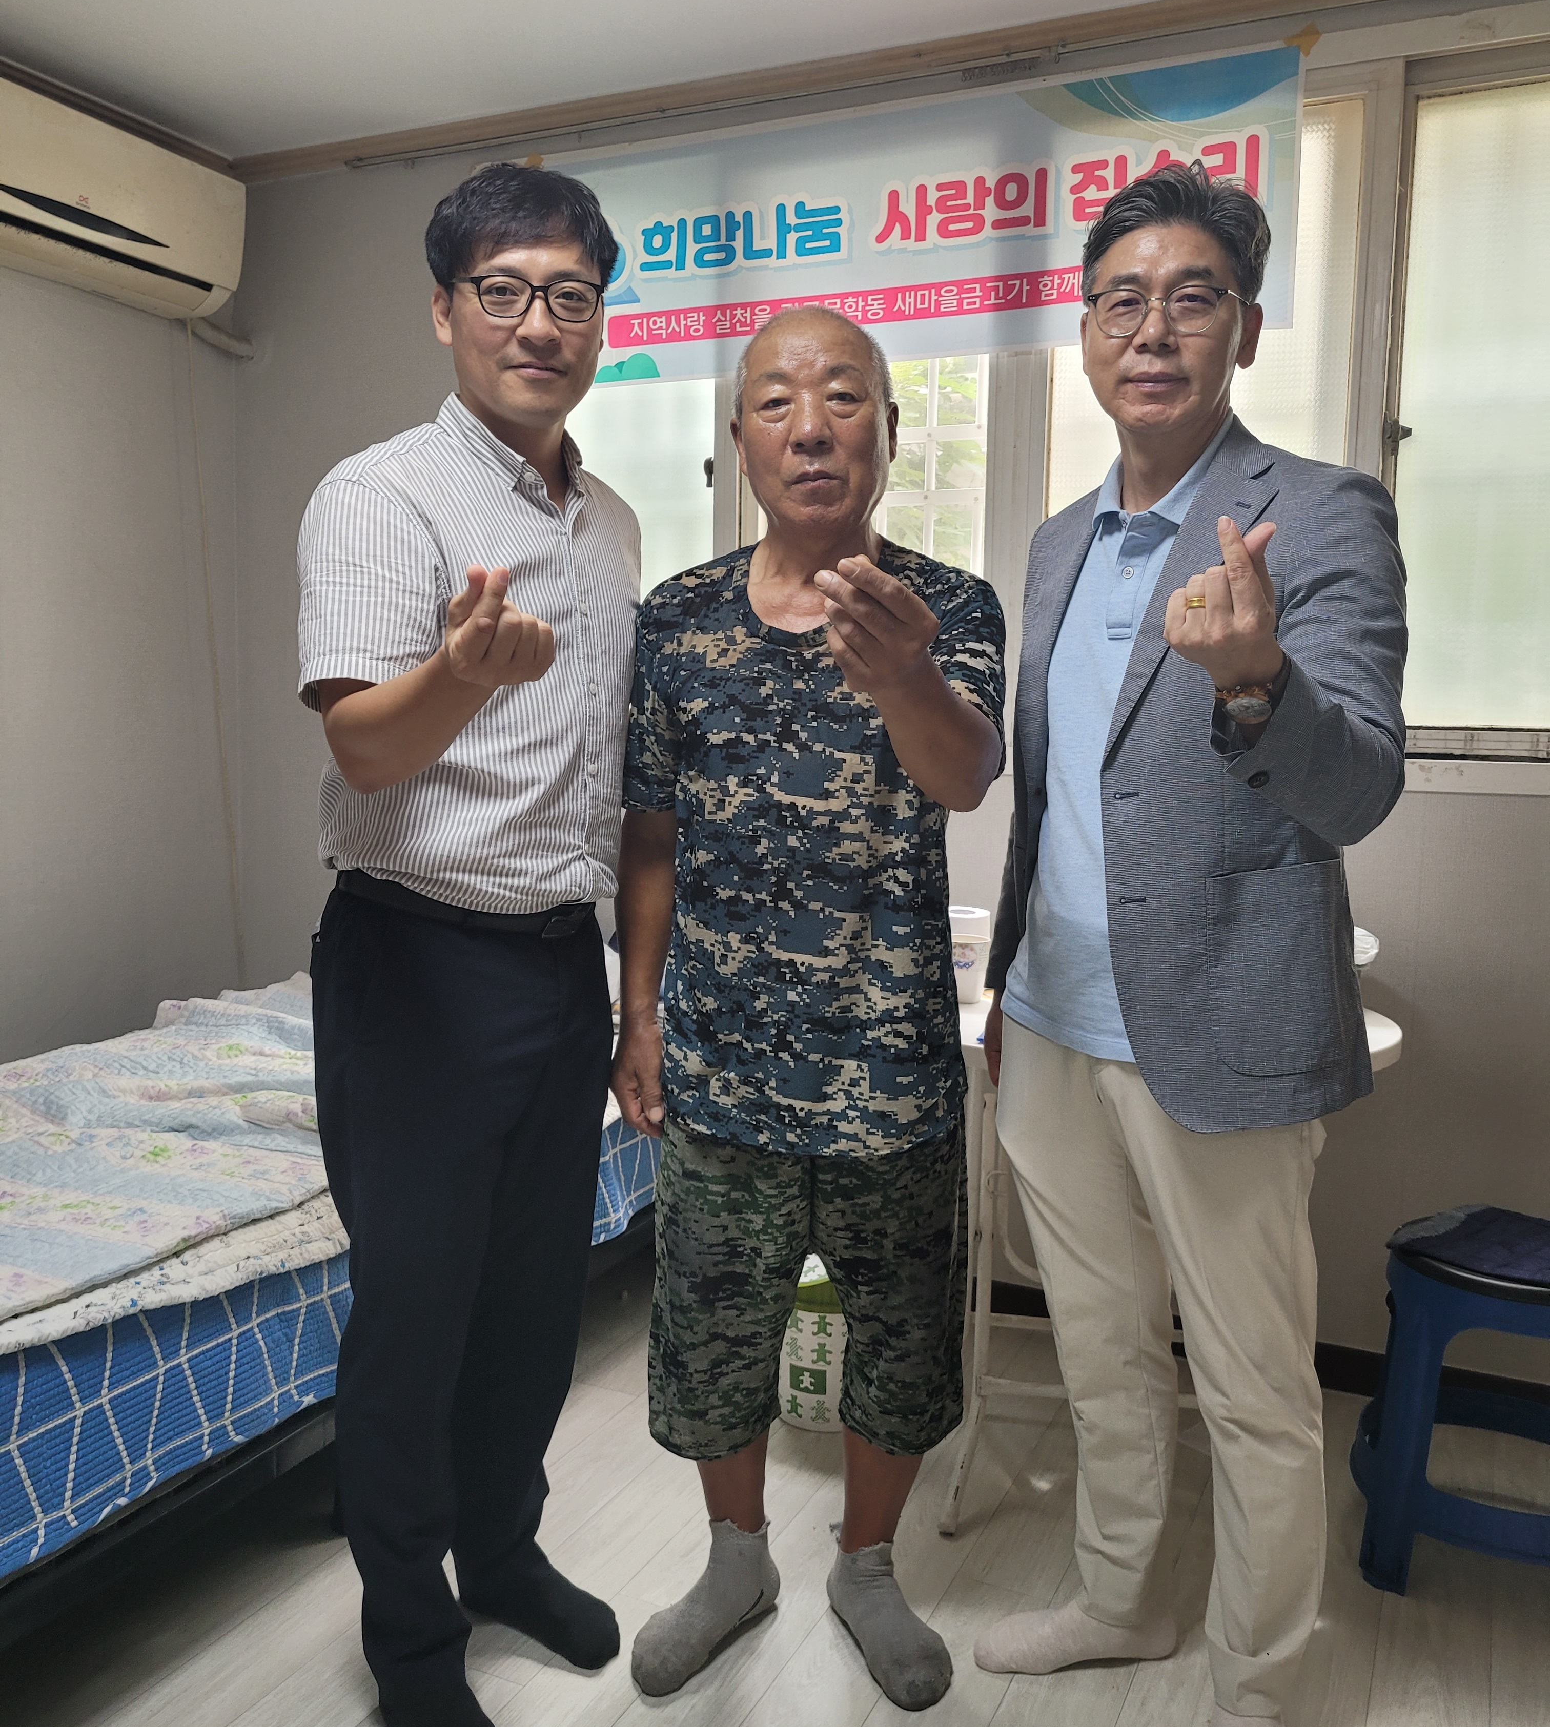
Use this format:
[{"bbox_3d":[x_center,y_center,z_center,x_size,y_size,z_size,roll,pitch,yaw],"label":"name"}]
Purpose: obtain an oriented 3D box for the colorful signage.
[{"bbox_3d":[0.181,-1.128,2.804,1.454,0.437,0.020,4,7,25],"label":"colorful signage"}]

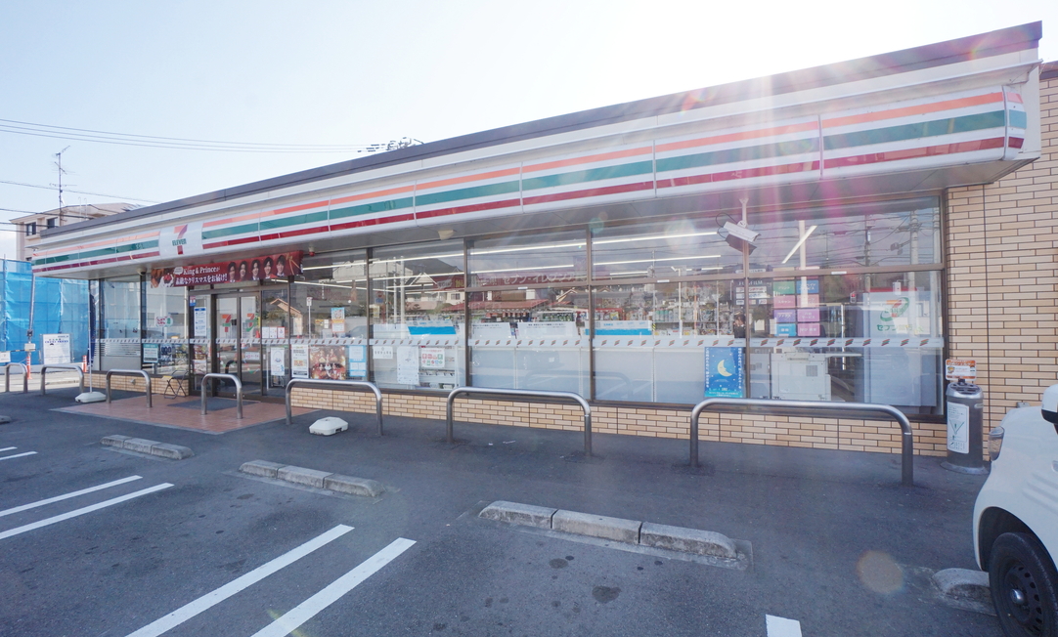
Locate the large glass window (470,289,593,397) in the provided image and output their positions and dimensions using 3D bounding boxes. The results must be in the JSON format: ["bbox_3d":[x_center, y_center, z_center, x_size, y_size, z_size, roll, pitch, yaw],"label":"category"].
[{"bbox_3d":[-0.030,0.341,6.213,1.868,1.508,0.100,-1,-1,23],"label":"large glass window"}]

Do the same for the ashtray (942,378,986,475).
[{"bbox_3d":[3.988,0.978,4.038,0.330,0.794,0.330,-1,-1,23],"label":"ashtray"}]

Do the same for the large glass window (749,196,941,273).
[{"bbox_3d":[3.202,-0.846,4.581,1.671,0.648,0.100,-1,0,23],"label":"large glass window"}]

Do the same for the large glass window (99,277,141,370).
[{"bbox_3d":[-9.202,0.136,9.910,1.675,2.111,0.100,-1,0,23],"label":"large glass window"}]

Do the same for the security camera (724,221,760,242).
[{"bbox_3d":[2.272,-0.920,4.689,0.350,0.110,0.120,30,16,30],"label":"security camera"}]

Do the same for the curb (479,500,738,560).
[{"bbox_3d":[0.459,1.397,2.992,1.730,0.097,0.150,-1,0,23],"label":"curb"}]

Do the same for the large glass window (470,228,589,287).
[{"bbox_3d":[-0.057,-0.791,5.974,1.738,0.660,0.100,-1,0,23],"label":"large glass window"}]

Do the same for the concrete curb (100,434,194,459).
[{"bbox_3d":[-4.637,1.537,5.332,1.760,0.100,0.165,-1,-1,23],"label":"concrete curb"}]

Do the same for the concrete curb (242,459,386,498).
[{"bbox_3d":[-2.039,1.448,4.053,1.715,0.098,0.150,-1,0,23],"label":"concrete curb"}]

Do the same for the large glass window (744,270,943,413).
[{"bbox_3d":[3.369,0.281,4.756,1.743,1.523,0.100,-1,-1,23],"label":"large glass window"}]

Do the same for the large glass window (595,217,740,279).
[{"bbox_3d":[1.592,-0.823,5.280,1.764,0.658,0.100,-1,0,23],"label":"large glass window"}]

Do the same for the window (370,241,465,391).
[{"bbox_3d":[-1.792,-0.017,6.971,1.833,2.294,0.100,-1,-1,23],"label":"window"}]

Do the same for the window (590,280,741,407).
[{"bbox_3d":[1.694,0.317,5.474,1.813,1.538,0.100,-1,-1,23],"label":"window"}]

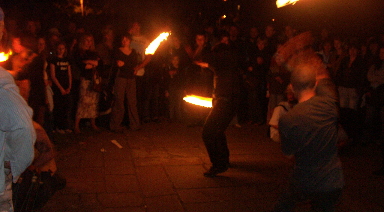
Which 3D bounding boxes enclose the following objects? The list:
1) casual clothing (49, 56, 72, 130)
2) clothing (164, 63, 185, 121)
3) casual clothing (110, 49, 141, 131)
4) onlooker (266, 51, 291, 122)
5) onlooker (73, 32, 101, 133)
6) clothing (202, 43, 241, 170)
[{"bbox_3d":[-2.247,-0.226,7.428,0.400,1.242,0.260,-4,10,-23],"label":"casual clothing"},{"bbox_3d":[-0.344,-0.252,8.406,0.420,1.106,0.280,1,9,6],"label":"clothing"},{"bbox_3d":[-1.171,-0.279,7.560,0.520,1.440,0.320,-1,9,-7],"label":"casual clothing"},{"bbox_3d":[1.659,-0.341,8.190,0.460,1.409,0.320,2,9,11],"label":"onlooker"},{"bbox_3d":[-1.804,-0.385,7.442,0.440,1.633,0.340,-5,10,-26],"label":"onlooker"},{"bbox_3d":[0.358,0.006,5.303,0.420,1.553,0.430,-4,10,-24],"label":"clothing"}]

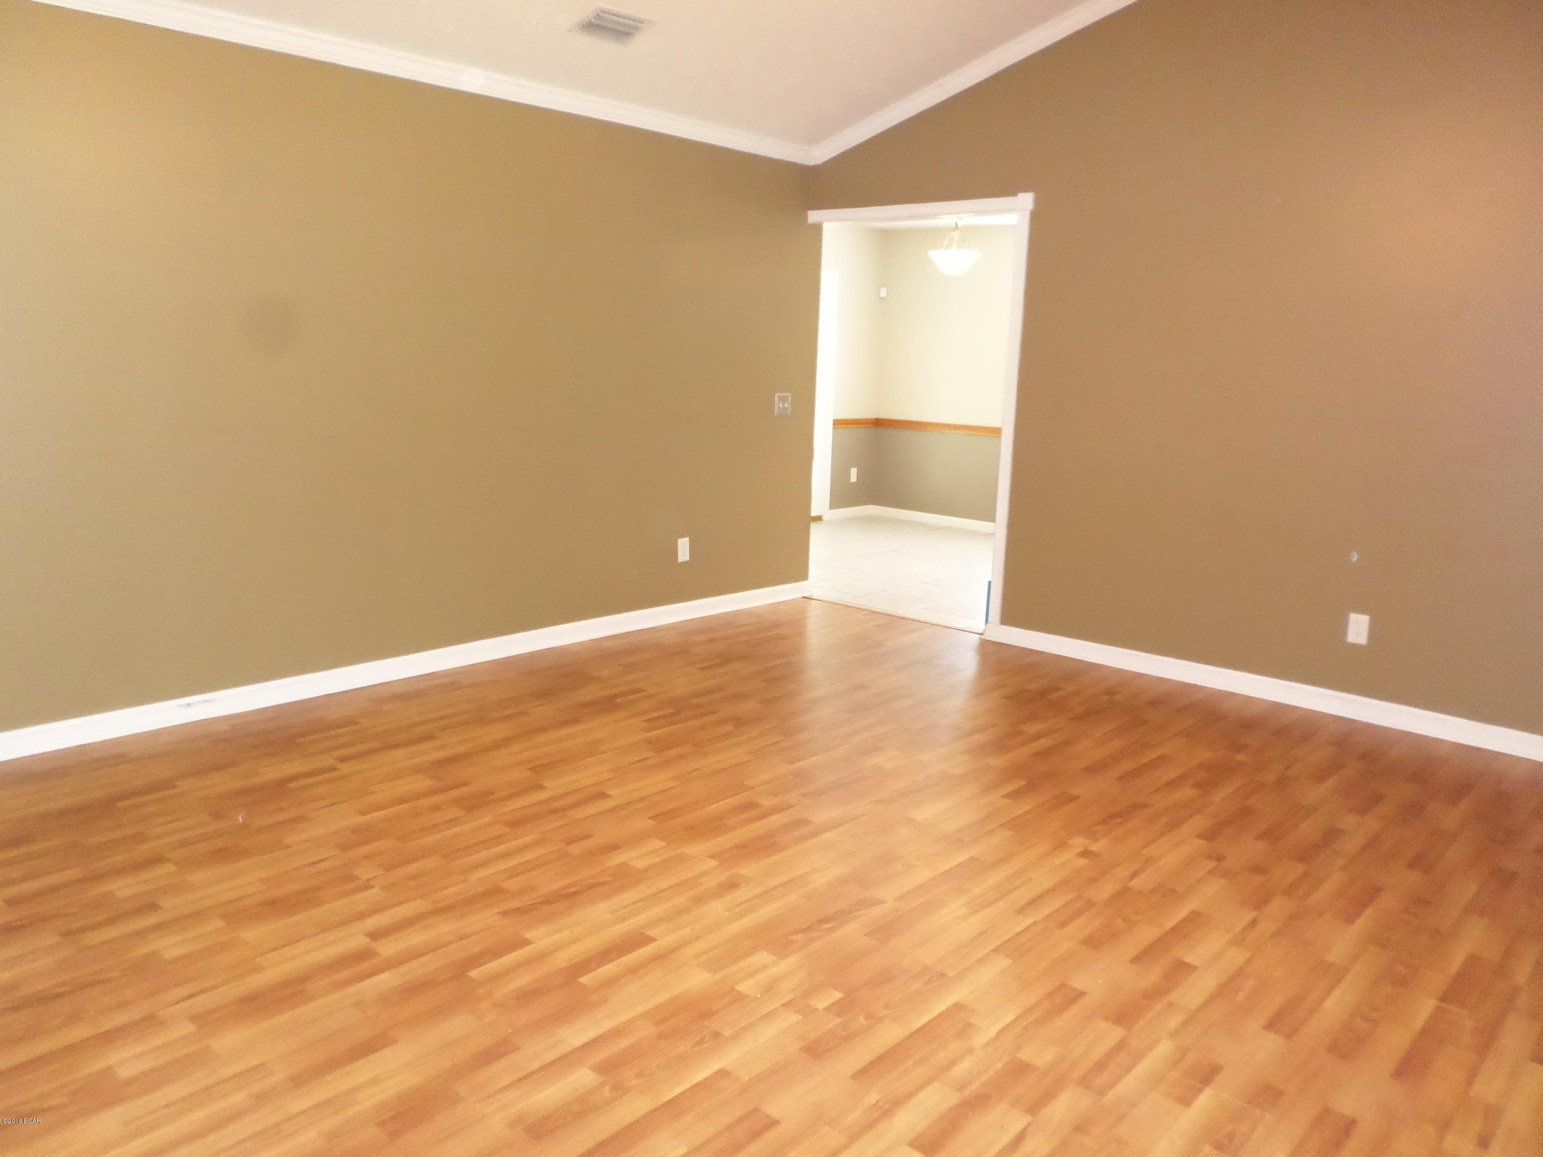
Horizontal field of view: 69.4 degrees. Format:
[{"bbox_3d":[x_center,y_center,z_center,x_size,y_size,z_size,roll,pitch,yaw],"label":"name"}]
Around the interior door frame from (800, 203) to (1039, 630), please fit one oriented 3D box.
[{"bbox_3d":[0.714,-0.863,5.870,1.391,2.123,0.120,12,15,42],"label":"interior door frame"}]

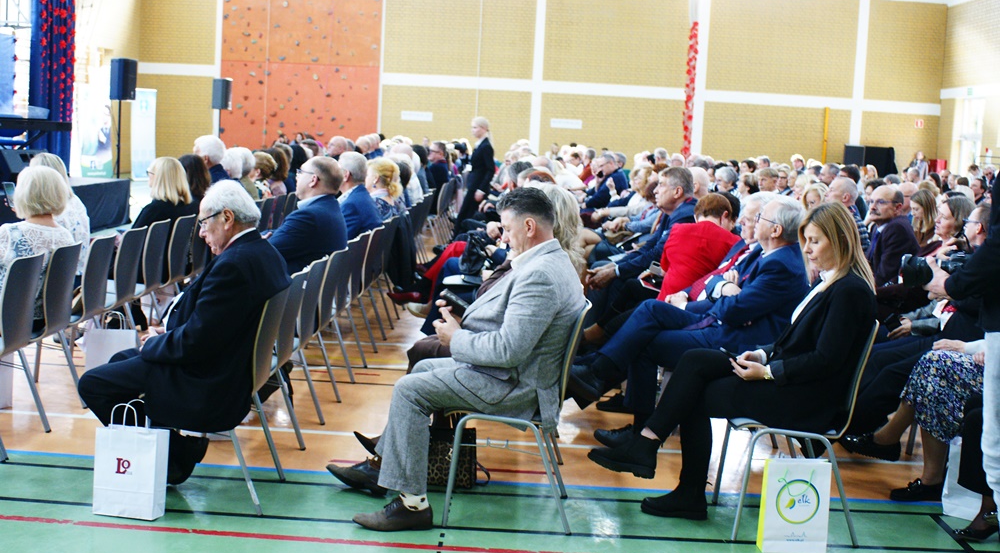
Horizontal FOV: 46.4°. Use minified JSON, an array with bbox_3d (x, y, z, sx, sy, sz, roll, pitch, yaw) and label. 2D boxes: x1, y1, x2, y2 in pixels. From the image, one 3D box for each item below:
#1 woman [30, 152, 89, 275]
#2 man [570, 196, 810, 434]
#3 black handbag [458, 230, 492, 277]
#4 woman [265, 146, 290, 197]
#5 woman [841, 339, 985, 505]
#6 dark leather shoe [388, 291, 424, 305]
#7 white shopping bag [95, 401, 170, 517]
[{"bbox_3d":[-2.498,-0.010,6.040,0.800,1.290,0.500,3,7,1],"label":"woman"},{"bbox_3d":[0.855,0.276,5.166,1.040,1.275,0.580,3,6,1],"label":"man"},{"bbox_3d":[-0.175,-0.150,7.543,0.180,0.270,0.260,3,7,1],"label":"black handbag"},{"bbox_3d":[-2.344,-0.588,10.937,0.800,1.260,0.500,3,7,1],"label":"woman"},{"bbox_3d":[1.960,0.365,4.950,0.980,1.250,0.520,3,6,1],"label":"woman"},{"bbox_3d":[-0.713,0.170,8.726,0.265,0.105,0.090,9,7,0],"label":"dark leather shoe"},{"bbox_3d":[-1.378,0.690,4.369,0.240,0.405,0.100,4,7,9],"label":"white shopping bag"}]

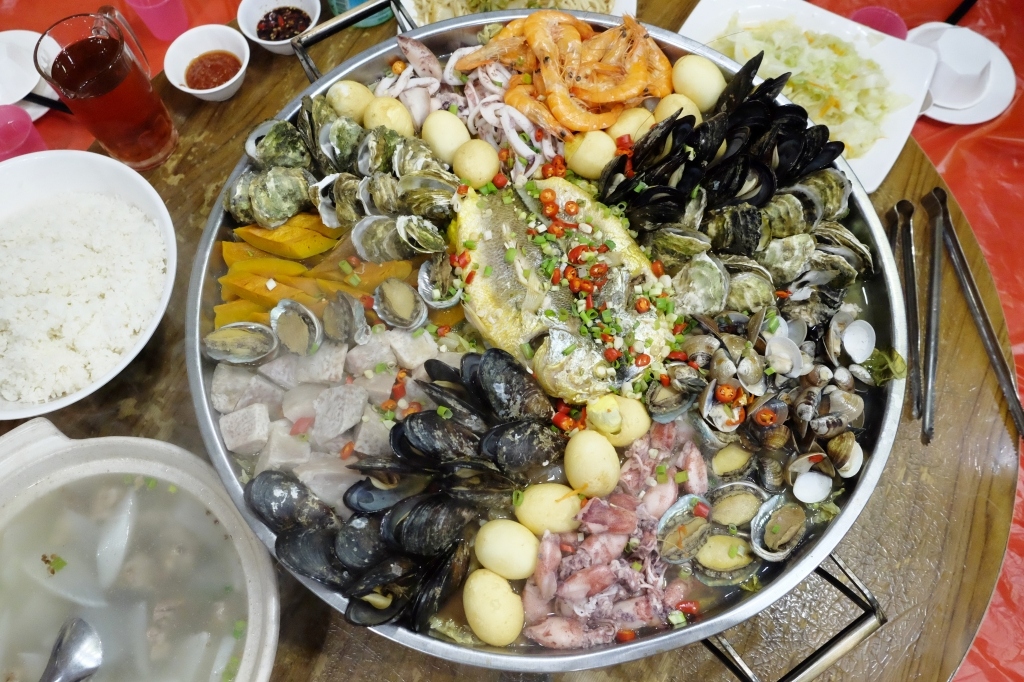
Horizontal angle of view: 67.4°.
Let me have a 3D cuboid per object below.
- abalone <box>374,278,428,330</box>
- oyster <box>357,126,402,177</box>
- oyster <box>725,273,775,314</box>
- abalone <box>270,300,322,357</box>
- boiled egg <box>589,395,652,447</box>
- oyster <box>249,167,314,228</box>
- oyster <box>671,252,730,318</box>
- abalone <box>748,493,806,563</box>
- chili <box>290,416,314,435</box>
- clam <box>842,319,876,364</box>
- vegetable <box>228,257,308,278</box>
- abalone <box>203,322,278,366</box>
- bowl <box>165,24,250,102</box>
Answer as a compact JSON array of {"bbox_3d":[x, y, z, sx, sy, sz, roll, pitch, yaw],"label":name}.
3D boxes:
[{"bbox_3d":[-0.096,-0.032,0.664,0.041,0.022,0.054,-38,73,-13],"label":"abalone"},{"bbox_3d":[-0.121,-0.176,0.710,0.040,0.042,0.049,-10,69,-3],"label":"oyster"},{"bbox_3d":[0.201,-0.042,0.646,0.043,0.024,0.038,-6,70,-3],"label":"oyster"},{"bbox_3d":[-0.182,-0.011,0.650,0.039,0.020,0.050,-24,71,-8],"label":"abalone"},{"bbox_3d":[0.088,0.065,0.628,0.054,0.043,0.043,26,71,10],"label":"boiled egg"},{"bbox_3d":[-0.199,-0.124,0.662,0.055,0.028,0.061,-28,71,-11],"label":"oyster"},{"bbox_3d":[0.156,-0.046,0.634,0.048,0.026,0.060,19,69,7],"label":"oyster"},{"bbox_3d":[0.202,0.141,0.582,0.041,0.020,0.051,23,70,9],"label":"abalone"},{"bbox_3d":[-0.171,0.069,0.625,0.022,0.008,0.010,-36,73,-12],"label":"chili"},{"bbox_3d":[0.292,0.000,0.645,0.033,0.015,0.038,-4,70,26],"label":"clam"},{"bbox_3d":[-0.214,-0.064,0.675,0.068,0.022,0.022,2,70,1],"label":"vegetable"},{"bbox_3d":[-0.232,0.003,0.657,0.065,0.022,0.039,2,69,2],"label":"abalone"},{"bbox_3d":[-0.313,-0.285,0.809,0.087,0.040,0.087,0,70,1],"label":"bowl"}]

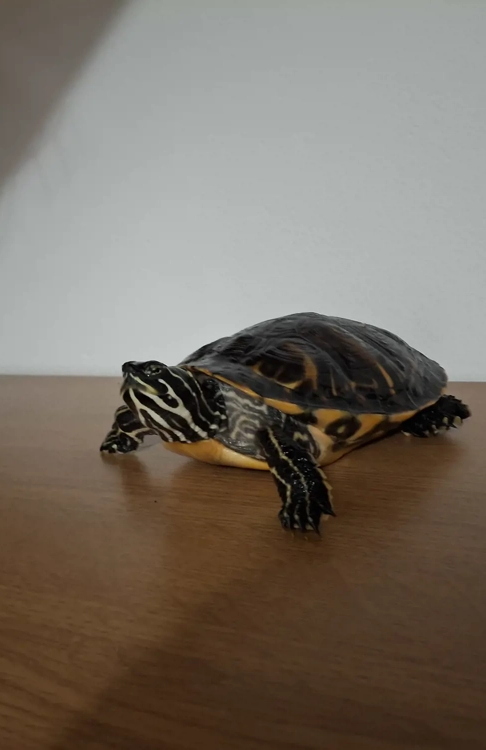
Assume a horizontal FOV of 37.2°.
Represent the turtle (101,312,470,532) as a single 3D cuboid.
[{"bbox_3d":[0.037,0.005,0.456,0.226,0.074,0.191,-15,16,-36],"label":"turtle"}]

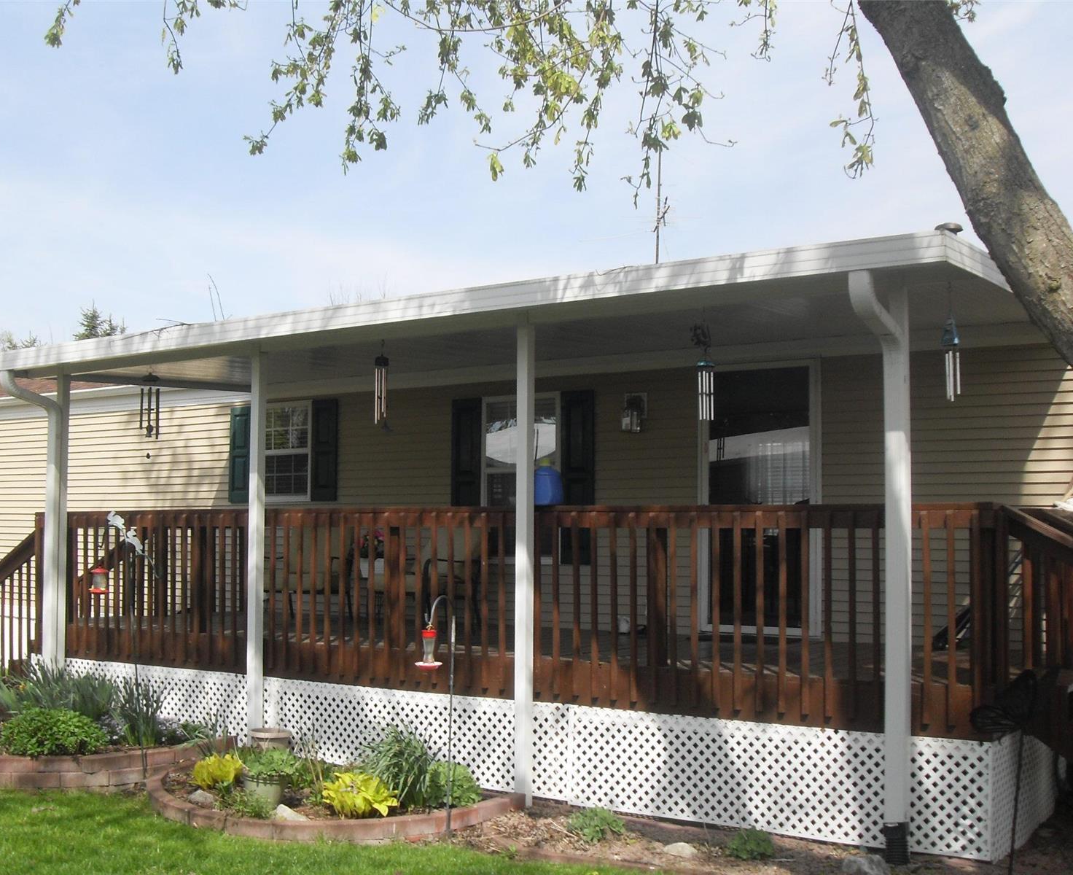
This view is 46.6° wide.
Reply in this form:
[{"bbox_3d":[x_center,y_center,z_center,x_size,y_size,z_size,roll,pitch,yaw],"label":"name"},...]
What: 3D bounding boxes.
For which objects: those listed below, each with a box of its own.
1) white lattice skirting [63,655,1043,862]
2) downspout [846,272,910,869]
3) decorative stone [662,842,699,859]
[{"bbox_3d":[-0.552,2.017,8.825,7.760,0.610,1.500,-3,-5,34],"label":"white lattice skirting"},{"bbox_3d":[1.678,0.670,6.060,0.105,2.930,0.600,-3,-5,34],"label":"downspout"},{"bbox_3d":[0.739,2.128,6.420,0.185,0.090,0.130,-3,-5,34],"label":"decorative stone"}]

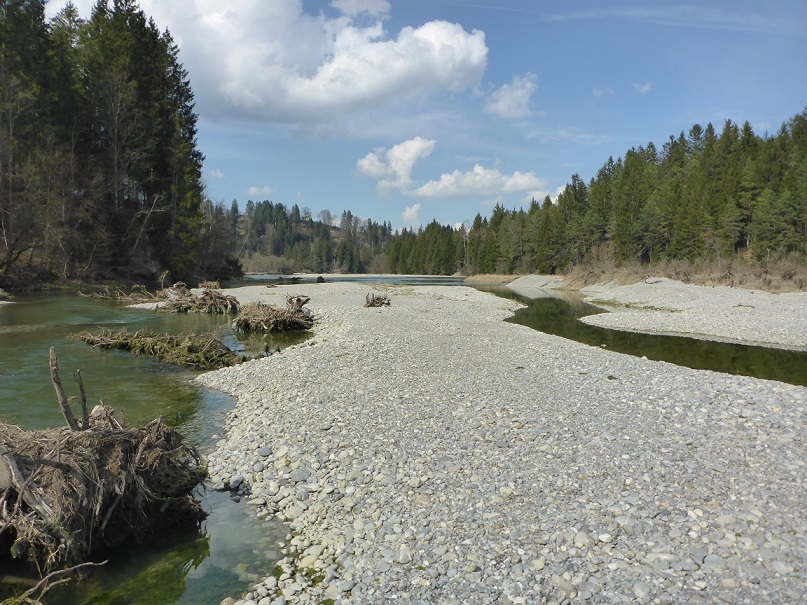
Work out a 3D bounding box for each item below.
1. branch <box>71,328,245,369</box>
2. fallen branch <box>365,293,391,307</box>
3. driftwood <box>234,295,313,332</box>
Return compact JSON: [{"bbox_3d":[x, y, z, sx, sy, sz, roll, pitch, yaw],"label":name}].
[{"bbox_3d":[-5.680,0.905,14.761,5.400,0.570,1.400,2,4,41],"label":"branch"},{"bbox_3d":[-1.070,-0.092,27.728,1.030,0.550,0.700,0,3,0],"label":"fallen branch"},{"bbox_3d":[-4.170,0.371,21.142,2.300,1.020,1.500,0,3,0],"label":"driftwood"}]

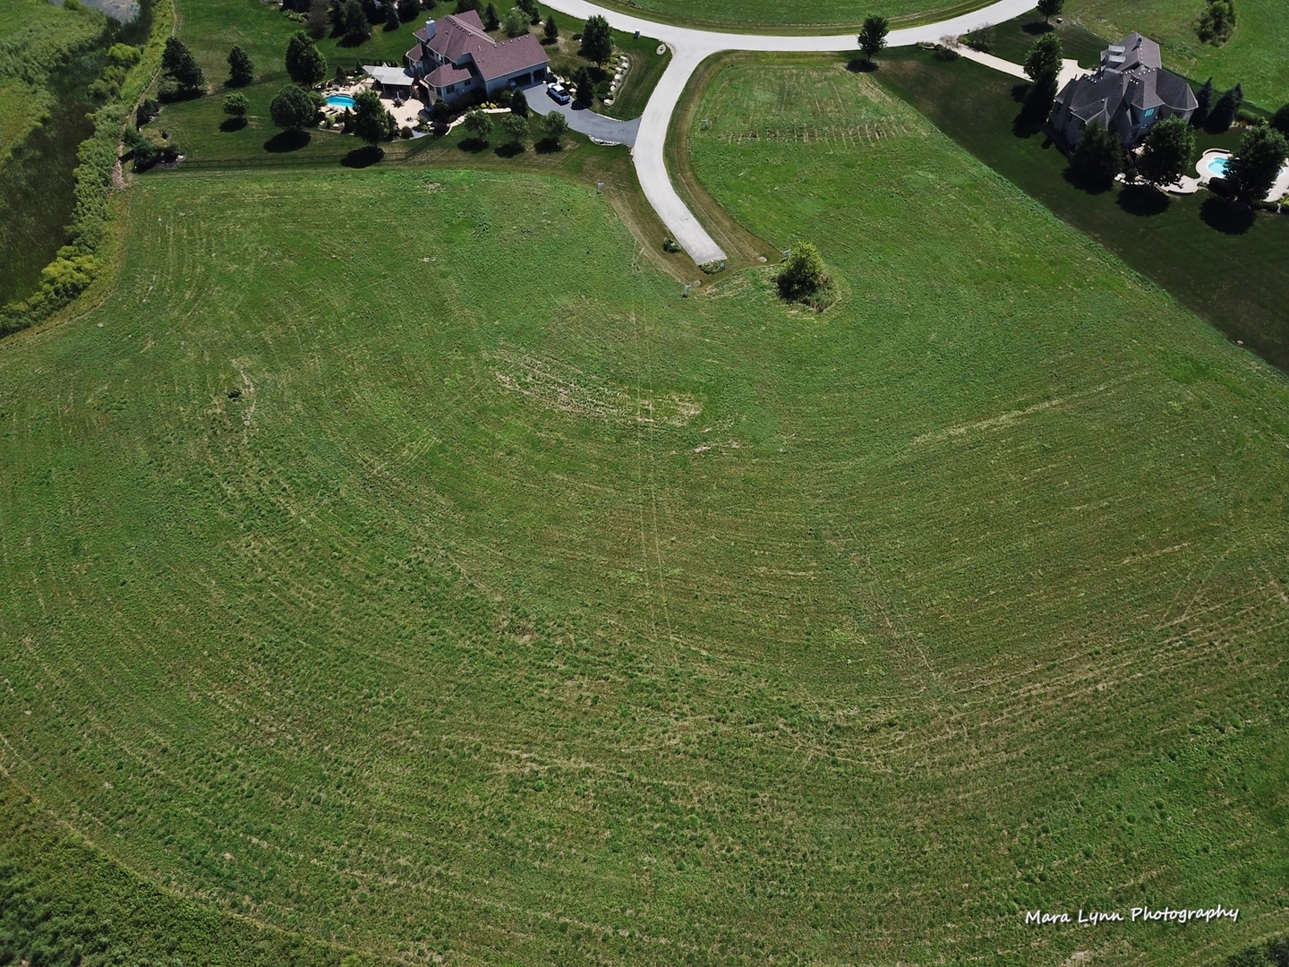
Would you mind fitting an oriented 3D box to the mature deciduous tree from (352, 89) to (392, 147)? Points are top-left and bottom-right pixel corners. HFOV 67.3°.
[{"bbox_3d":[-50.700,-67.630,179.940,6.460,11.260,6.460,0,50,0],"label":"mature deciduous tree"}]

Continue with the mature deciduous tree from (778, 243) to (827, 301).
[{"bbox_3d":[23.353,-31.765,141.965,6.600,7.680,6.600,0,47,0],"label":"mature deciduous tree"}]

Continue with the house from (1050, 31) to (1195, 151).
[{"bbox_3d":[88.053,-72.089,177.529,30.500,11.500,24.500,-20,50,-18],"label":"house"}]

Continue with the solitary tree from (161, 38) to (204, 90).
[{"bbox_3d":[-88.082,-80.188,185.548,6.600,9.636,6.600,0,47,0],"label":"solitary tree"}]

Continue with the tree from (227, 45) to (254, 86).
[{"bbox_3d":[-82.030,-84.850,196.620,4.440,7.830,4.440,0,50,0],"label":"tree"}]

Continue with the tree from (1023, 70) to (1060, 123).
[{"bbox_3d":[72.830,-71.337,178.131,5.300,9.484,5.300,0,47,0],"label":"tree"}]

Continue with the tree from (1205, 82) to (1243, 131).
[{"bbox_3d":[107.117,-69.508,177.539,5.400,8.089,5.400,0,47,0],"label":"tree"}]

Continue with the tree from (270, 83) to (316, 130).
[{"bbox_3d":[-63.071,-67.020,173.877,8.200,8.801,8.200,0,47,0],"label":"tree"}]

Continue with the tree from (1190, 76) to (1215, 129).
[{"bbox_3d":[103.100,-70.840,178.689,4.300,8.207,4.300,0,47,0],"label":"tree"}]

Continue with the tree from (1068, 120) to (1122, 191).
[{"bbox_3d":[81.680,-60.090,174.310,7.940,10.190,7.940,0,50,0],"label":"tree"}]

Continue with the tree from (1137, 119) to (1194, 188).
[{"bbox_3d":[91.590,-58.270,170.900,8.420,13.070,8.420,0,50,0],"label":"tree"}]

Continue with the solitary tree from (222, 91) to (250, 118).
[{"bbox_3d":[-79.550,-73.650,188.990,4.950,5.140,4.950,0,50,0],"label":"solitary tree"}]

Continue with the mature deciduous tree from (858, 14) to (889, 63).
[{"bbox_3d":[46.041,-89.449,195.298,6.000,9.062,6.000,0,47,0],"label":"mature deciduous tree"}]

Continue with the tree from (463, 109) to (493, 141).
[{"bbox_3d":[-31.180,-67.540,183.360,5.550,5.900,5.550,0,50,0],"label":"tree"}]

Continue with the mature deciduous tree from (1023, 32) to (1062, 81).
[{"bbox_3d":[80.570,-85.900,196.010,7.140,10.110,7.140,0,50,0],"label":"mature deciduous tree"}]

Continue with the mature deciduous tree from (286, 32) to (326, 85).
[{"bbox_3d":[-65.140,-80.902,185.688,7.800,10.572,7.800,0,47,0],"label":"mature deciduous tree"}]

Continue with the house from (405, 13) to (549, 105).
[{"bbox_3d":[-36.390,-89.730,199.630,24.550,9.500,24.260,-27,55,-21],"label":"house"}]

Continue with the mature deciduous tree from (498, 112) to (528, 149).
[{"bbox_3d":[-24.410,-66.660,182.480,5.450,6.120,5.450,0,50,0],"label":"mature deciduous tree"}]

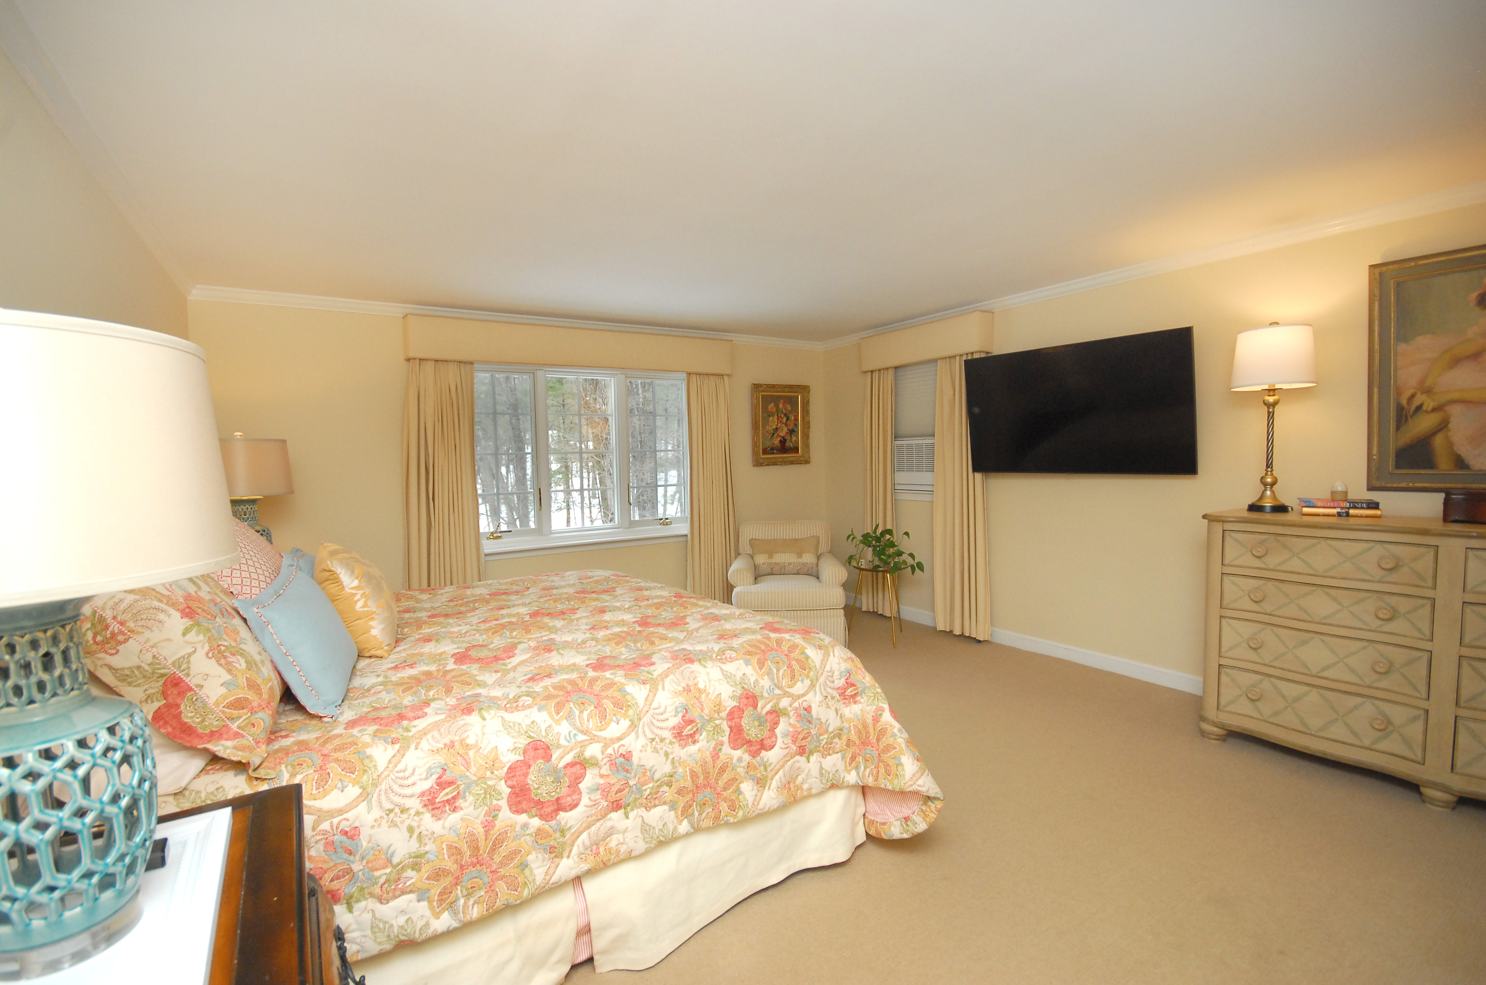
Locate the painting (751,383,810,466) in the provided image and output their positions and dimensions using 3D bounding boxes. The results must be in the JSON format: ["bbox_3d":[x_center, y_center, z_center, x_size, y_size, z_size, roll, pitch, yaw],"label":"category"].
[{"bbox_3d":[0.353,-0.609,5.605,0.629,0.739,0.050,-3,4,-30],"label":"painting"}]

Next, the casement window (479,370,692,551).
[{"bbox_3d":[-1.179,-0.291,4.775,1.682,1.367,0.120,-3,4,-30],"label":"casement window"}]

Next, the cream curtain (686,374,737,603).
[{"bbox_3d":[-0.266,0.025,5.201,0.468,2.133,0.130,-3,4,-30],"label":"cream curtain"}]

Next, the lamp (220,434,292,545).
[{"bbox_3d":[-2.596,0.088,3.205,0.429,0.787,0.429,-3,4,-30],"label":"lamp"}]

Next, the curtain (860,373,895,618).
[{"bbox_3d":[1.153,-0.029,5.271,0.130,2.166,0.386,-4,4,-34],"label":"curtain"}]

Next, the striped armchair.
[{"bbox_3d":[0.342,0.679,4.870,0.890,0.860,0.840,-1,4,2],"label":"striped armchair"}]

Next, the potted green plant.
[{"bbox_3d":[1.065,0.432,4.660,0.580,0.370,0.480,-1,4,0],"label":"potted green plant"}]

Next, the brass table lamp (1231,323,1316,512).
[{"bbox_3d":[2.503,-0.354,2.934,0.310,0.897,0.310,-4,4,-34],"label":"brass table lamp"}]

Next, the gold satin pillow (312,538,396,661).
[{"bbox_3d":[-1.376,0.371,2.204,0.170,0.430,0.430,-30,14,-21],"label":"gold satin pillow"}]

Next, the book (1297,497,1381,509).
[{"bbox_3d":[2.708,0.049,2.822,0.249,0.037,0.160,1,5,38],"label":"book"}]

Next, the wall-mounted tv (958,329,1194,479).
[{"bbox_3d":[2.042,-0.516,3.896,0.055,0.802,1.394,-12,9,-33],"label":"wall-mounted tv"}]

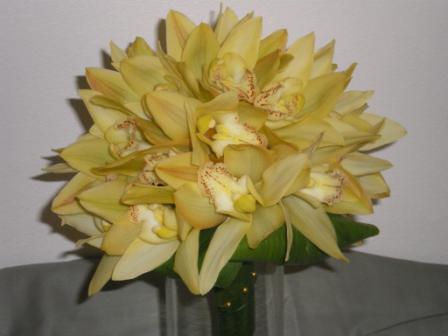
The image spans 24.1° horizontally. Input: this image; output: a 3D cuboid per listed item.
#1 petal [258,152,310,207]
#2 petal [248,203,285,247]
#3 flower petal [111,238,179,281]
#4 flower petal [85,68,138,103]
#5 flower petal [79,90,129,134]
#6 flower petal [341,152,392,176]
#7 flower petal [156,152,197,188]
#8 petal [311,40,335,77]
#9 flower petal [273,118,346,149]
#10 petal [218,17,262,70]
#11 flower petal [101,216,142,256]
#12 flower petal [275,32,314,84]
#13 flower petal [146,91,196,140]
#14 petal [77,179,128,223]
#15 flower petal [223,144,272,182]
[{"bbox_3d":[0.044,0.008,0.757,0.024,0.043,0.014,35,21,-13],"label":"petal"},{"bbox_3d":[0.033,0.043,0.833,0.028,0.042,0.012,20,7,-9],"label":"petal"},{"bbox_3d":[-0.062,0.074,0.841,0.063,0.025,0.012,-30,-4,-2],"label":"flower petal"},{"bbox_3d":[-0.090,-0.065,0.879,0.061,0.023,0.011,31,1,21],"label":"flower petal"},{"bbox_3d":[-0.089,-0.041,0.773,0.046,0.024,0.012,45,4,21],"label":"flower petal"},{"bbox_3d":[0.112,-0.004,0.825,0.047,0.017,0.010,6,-14,-25],"label":"flower petal"},{"bbox_3d":[-0.029,0.002,0.700,0.035,0.025,0.012,9,-19,-27],"label":"flower petal"},{"bbox_3d":[0.080,-0.088,0.885,0.023,0.049,0.011,34,-25,-8],"label":"petal"},{"bbox_3d":[0.060,-0.022,0.731,0.054,0.022,0.012,8,-28,-19],"label":"flower petal"},{"bbox_3d":[0.014,-0.084,0.755,0.027,0.057,0.012,20,-21,1],"label":"petal"},{"bbox_3d":[-0.077,0.050,0.785,0.032,0.024,0.012,-42,-3,0],"label":"flower petal"},{"bbox_3d":[0.056,-0.082,0.805,0.024,0.050,0.011,31,-24,-1],"label":"flower petal"},{"bbox_3d":[-0.041,-0.043,0.823,0.052,0.034,0.016,35,-1,-6],"label":"flower petal"},{"bbox_3d":[-0.083,0.025,0.736,0.043,0.029,0.012,8,-3,16],"label":"petal"},{"bbox_3d":[0.019,-0.002,0.799,0.036,0.039,0.017,-10,39,3],"label":"flower petal"}]

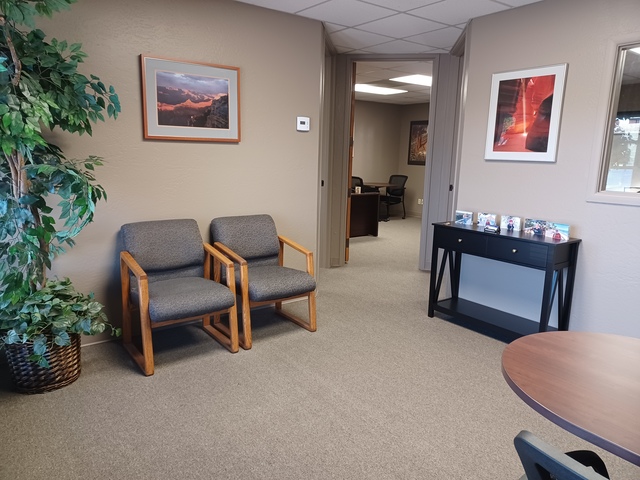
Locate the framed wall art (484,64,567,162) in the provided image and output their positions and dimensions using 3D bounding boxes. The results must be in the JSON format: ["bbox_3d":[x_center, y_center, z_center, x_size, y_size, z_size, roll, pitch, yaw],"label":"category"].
[{"bbox_3d":[1.519,-0.917,3.436,0.027,0.665,0.575,-7,13,-36],"label":"framed wall art"}]

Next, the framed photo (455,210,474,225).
[{"bbox_3d":[1.173,-0.182,3.762,0.020,0.103,0.158,-7,13,-36],"label":"framed photo"}]

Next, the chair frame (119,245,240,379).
[{"bbox_3d":[-0.946,0.411,3.065,0.605,0.657,0.550,-7,13,-36],"label":"chair frame"}]

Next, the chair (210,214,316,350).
[{"bbox_3d":[-0.417,0.265,3.422,0.608,0.835,0.650,-7,13,-36],"label":"chair"}]

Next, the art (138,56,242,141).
[{"bbox_3d":[-0.902,-0.995,3.328,0.724,0.547,0.029,-7,13,-36],"label":"art"}]

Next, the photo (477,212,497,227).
[{"bbox_3d":[1.299,-0.148,3.598,0.020,0.104,0.158,-7,13,-36],"label":"photo"}]

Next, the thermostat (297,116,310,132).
[{"bbox_3d":[-0.146,-0.978,3.914,0.130,0.114,0.028,-7,13,-36],"label":"thermostat"}]

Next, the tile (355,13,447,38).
[{"bbox_3d":[0.708,-1.859,4.025,0.615,0.020,0.615,-7,13,-36],"label":"tile"}]

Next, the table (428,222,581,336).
[{"bbox_3d":[1.323,0.318,3.502,0.315,0.776,1.005,-7,13,-36],"label":"table"}]

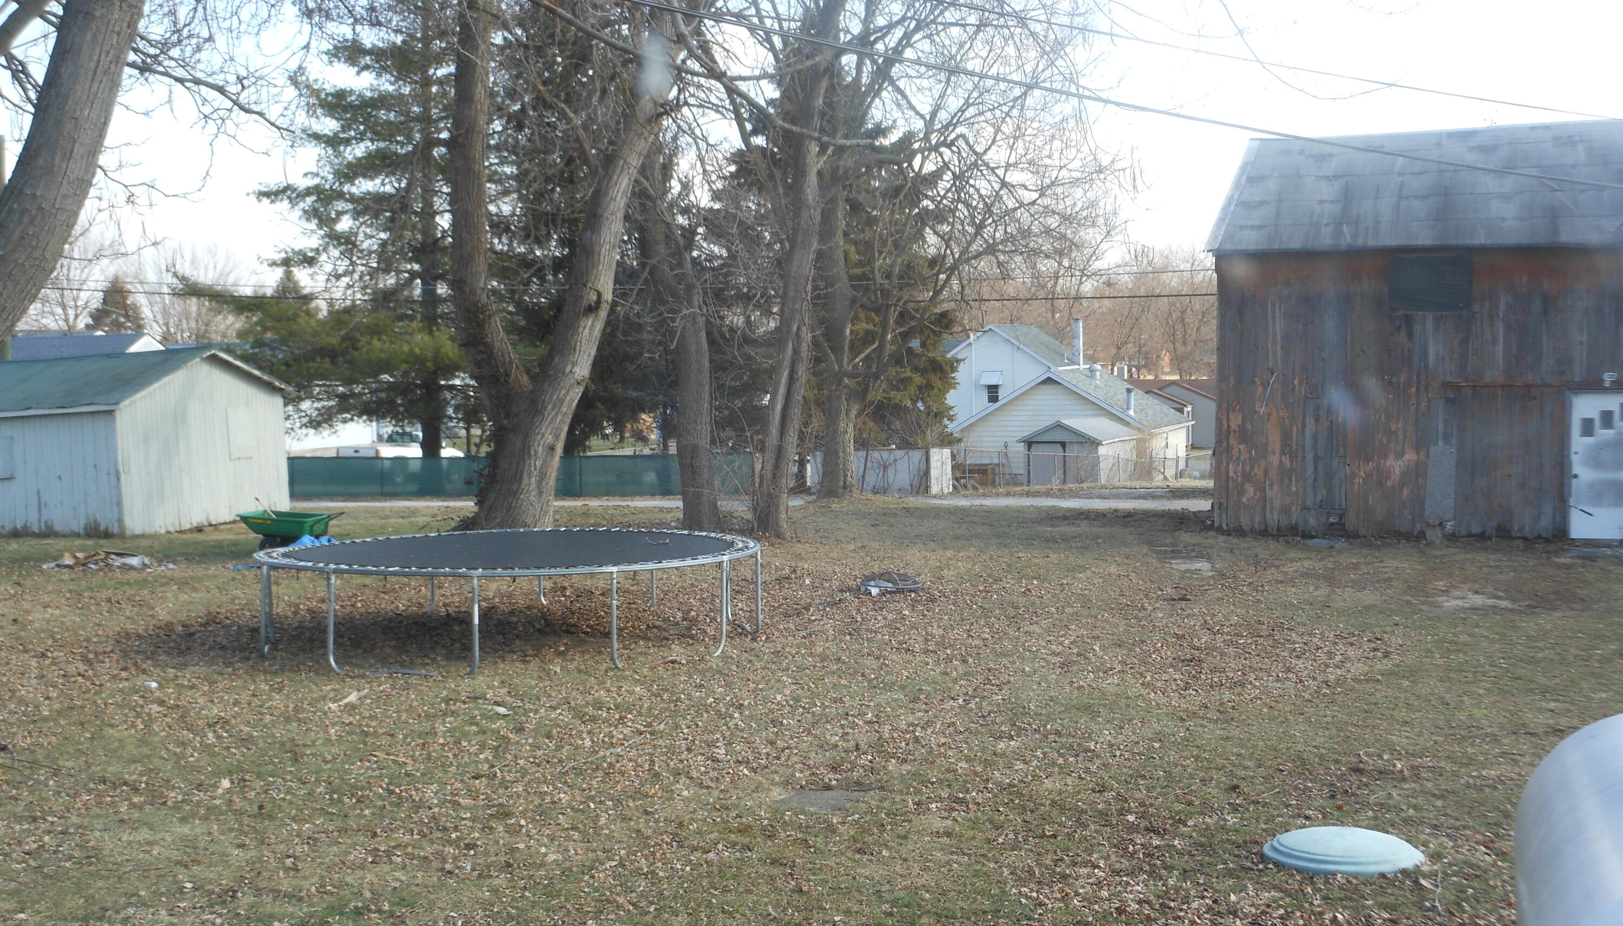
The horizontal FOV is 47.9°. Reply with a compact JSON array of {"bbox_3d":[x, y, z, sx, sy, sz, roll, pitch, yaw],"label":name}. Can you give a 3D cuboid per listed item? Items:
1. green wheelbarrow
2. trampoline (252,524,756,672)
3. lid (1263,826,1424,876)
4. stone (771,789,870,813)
[{"bbox_3d":[-6.906,0.930,24.352,1.380,0.600,0.740,0,2,11],"label":"green wheelbarrow"},{"bbox_3d":[-2.659,1.166,16.291,4.400,0.820,4.400,-1,2,0],"label":"trampoline"},{"bbox_3d":[2.353,1.704,8.070,0.690,0.090,0.690,-1,2,0],"label":"lid"},{"bbox_3d":[0.054,1.741,9.371,0.440,0.050,0.440,0,2,22],"label":"stone"}]

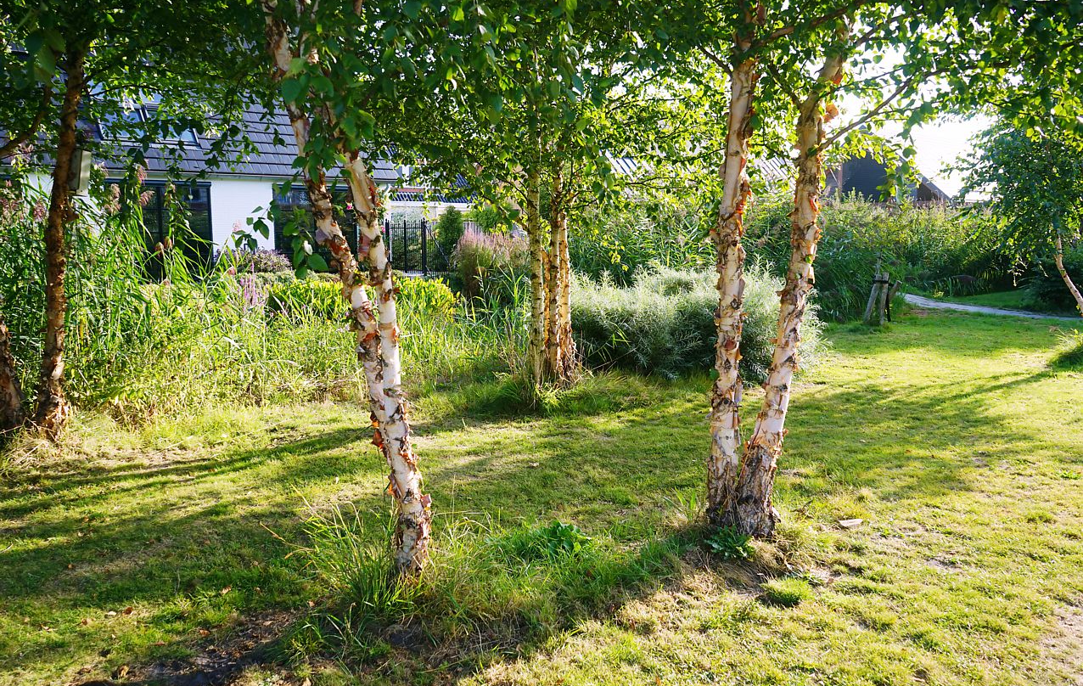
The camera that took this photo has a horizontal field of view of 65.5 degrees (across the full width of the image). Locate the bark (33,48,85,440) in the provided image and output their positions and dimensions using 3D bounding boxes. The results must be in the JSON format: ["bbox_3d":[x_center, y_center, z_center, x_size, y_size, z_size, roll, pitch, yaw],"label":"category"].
[{"bbox_3d":[-3.660,-0.710,6.382,0.580,2.920,0.280,0,8,0],"label":"bark"}]

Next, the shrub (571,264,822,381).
[{"bbox_3d":[1.725,-0.297,9.898,2.850,1.170,1.900,0,8,0],"label":"shrub"}]

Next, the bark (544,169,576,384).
[{"bbox_3d":[0.188,-0.604,8.495,0.335,2.150,0.340,0,8,0],"label":"bark"}]

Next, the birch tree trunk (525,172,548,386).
[{"bbox_3d":[-0.045,-0.569,8.348,0.220,2.120,0.190,0,8,0],"label":"birch tree trunk"}]

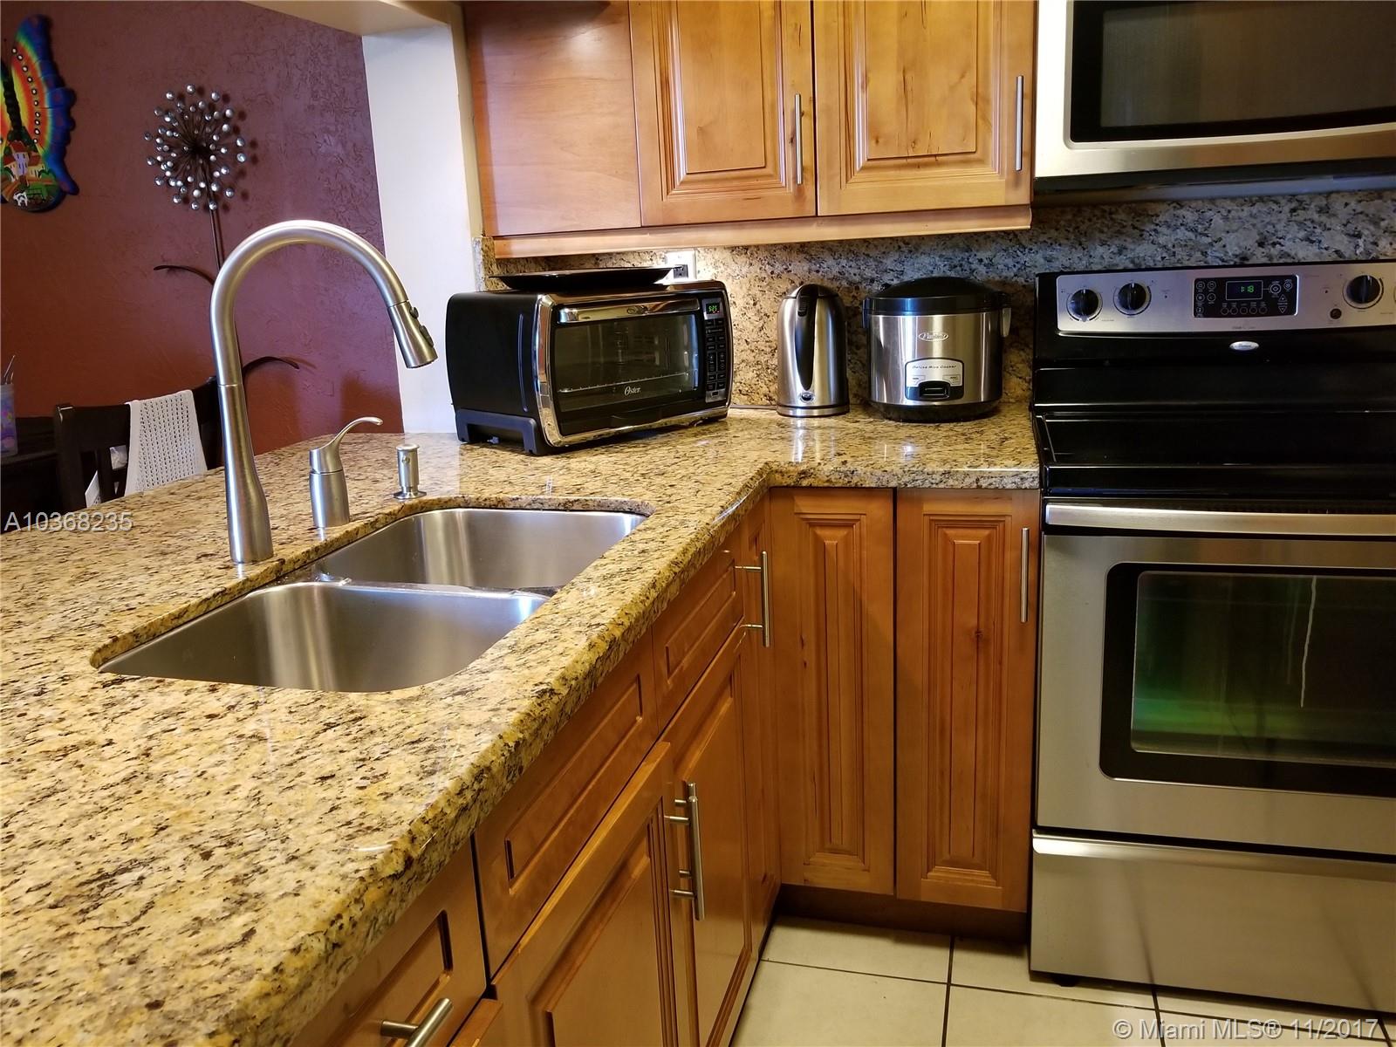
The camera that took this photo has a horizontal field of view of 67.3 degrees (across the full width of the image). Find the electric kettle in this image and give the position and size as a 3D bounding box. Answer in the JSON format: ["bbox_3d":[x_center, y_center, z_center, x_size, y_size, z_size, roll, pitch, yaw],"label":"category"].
[{"bbox_3d":[0.239,-0.365,2.214,0.155,0.264,0.190,1,14,15],"label":"electric kettle"}]

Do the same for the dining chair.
[{"bbox_3d":[-1.281,0.245,2.228,0.530,1.040,0.460,0,14,11],"label":"dining chair"}]

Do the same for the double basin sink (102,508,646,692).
[{"bbox_3d":[-0.300,0.164,1.236,0.420,0.210,0.740,1,14,15],"label":"double basin sink"}]

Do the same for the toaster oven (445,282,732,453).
[{"bbox_3d":[-0.195,-0.331,2.118,0.327,0.287,0.510,10,19,42],"label":"toaster oven"}]

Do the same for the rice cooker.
[{"bbox_3d":[0.476,-0.351,2.093,0.285,0.272,0.268,1,14,14],"label":"rice cooker"}]

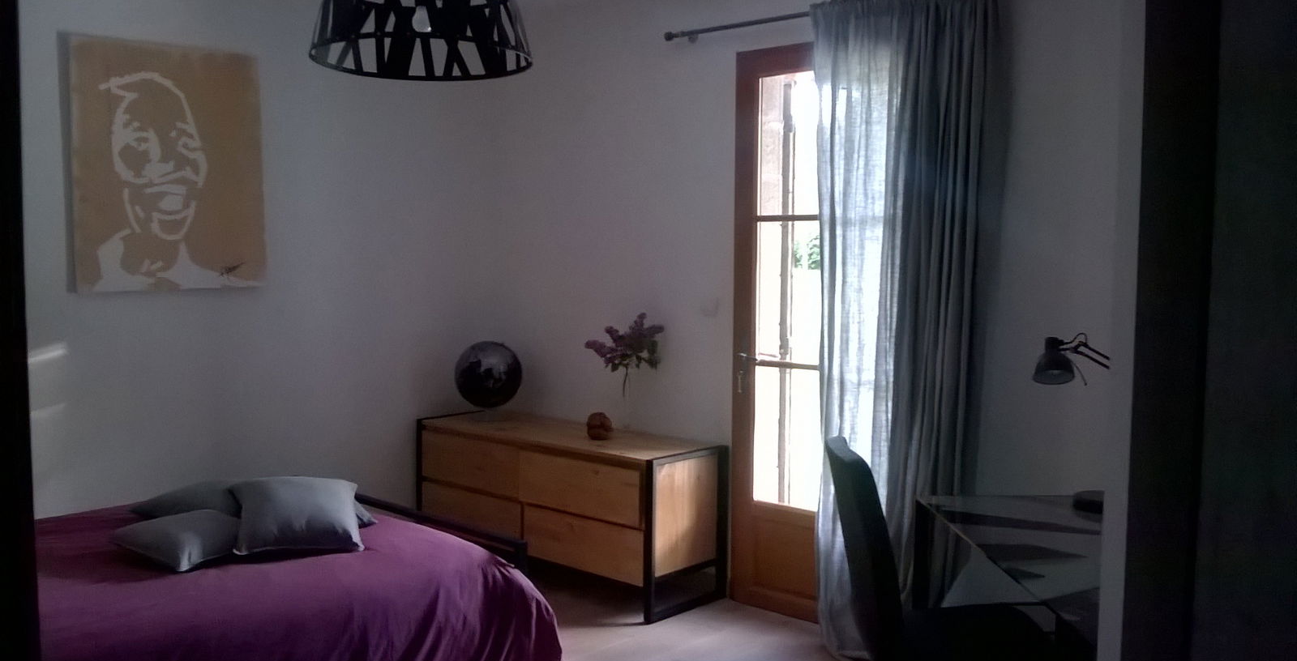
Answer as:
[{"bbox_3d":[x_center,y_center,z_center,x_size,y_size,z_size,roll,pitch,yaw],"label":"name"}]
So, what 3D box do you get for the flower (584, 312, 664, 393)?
[{"bbox_3d":[-0.098,0.093,4.646,0.316,0.328,0.270,4,6,42],"label":"flower"}]

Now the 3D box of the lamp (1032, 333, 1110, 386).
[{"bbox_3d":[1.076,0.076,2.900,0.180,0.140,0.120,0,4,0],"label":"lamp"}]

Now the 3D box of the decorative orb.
[{"bbox_3d":[-0.736,0.203,5.214,0.305,0.310,0.305,0,4,0],"label":"decorative orb"}]

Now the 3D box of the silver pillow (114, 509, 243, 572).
[{"bbox_3d":[-1.366,0.638,3.558,0.410,0.130,0.410,4,6,42],"label":"silver pillow"}]

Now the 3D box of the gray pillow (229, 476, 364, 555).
[{"bbox_3d":[-1.110,0.585,3.600,0.400,0.140,0.380,-1,28,-18],"label":"gray pillow"}]

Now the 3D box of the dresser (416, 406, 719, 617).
[{"bbox_3d":[-0.368,0.740,4.853,1.429,0.617,0.447,4,6,42],"label":"dresser"}]

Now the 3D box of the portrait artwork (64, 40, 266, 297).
[{"bbox_3d":[-1.788,-0.603,4.250,0.030,0.896,0.719,4,6,42],"label":"portrait artwork"}]

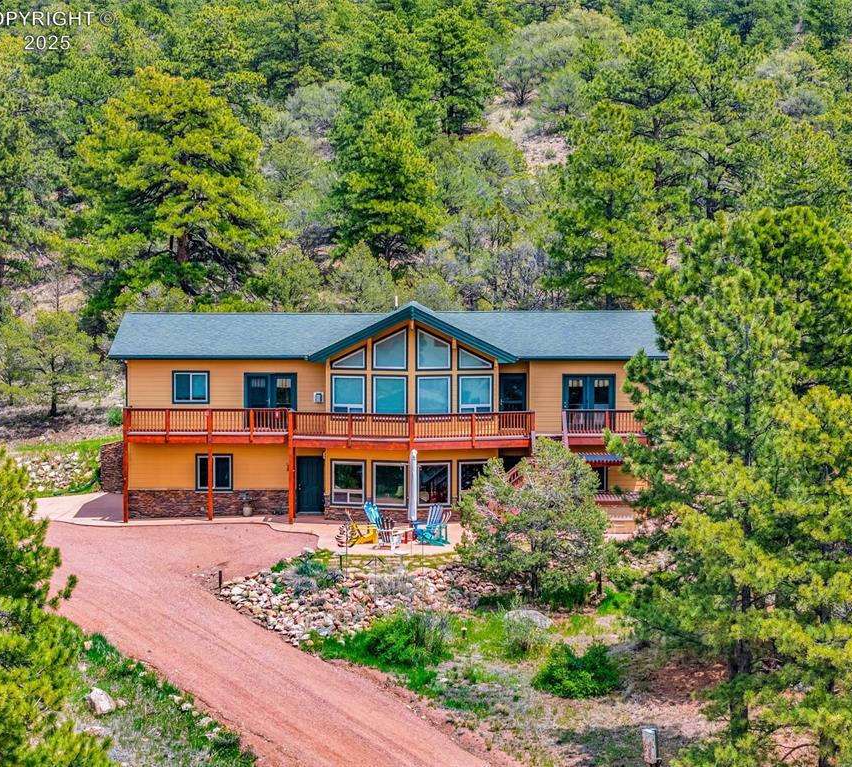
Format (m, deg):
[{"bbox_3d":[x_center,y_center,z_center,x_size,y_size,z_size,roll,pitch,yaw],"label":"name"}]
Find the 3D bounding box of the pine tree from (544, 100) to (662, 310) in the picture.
[{"bbox_3d":[8.919,-8.995,104.000,5.560,10.450,5.390,0,4,0],"label":"pine tree"}]

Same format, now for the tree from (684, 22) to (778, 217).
[{"bbox_3d":[19.041,-16.330,129.000,5.990,12.370,5.990,0,4,0],"label":"tree"}]

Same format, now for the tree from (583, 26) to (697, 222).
[{"bbox_3d":[13.432,-16.143,129.000,6.720,12.240,6.720,0,4,0],"label":"tree"}]

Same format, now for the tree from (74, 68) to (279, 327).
[{"bbox_3d":[-12.778,-9.885,106.000,10.130,12.500,9.830,0,4,0],"label":"tree"}]

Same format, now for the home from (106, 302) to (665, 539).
[{"bbox_3d":[-1.430,0.807,80.217,20.700,8.100,13.200,0,4,0],"label":"home"}]

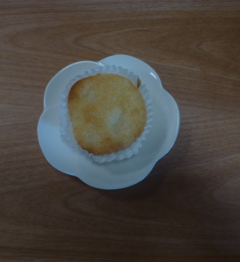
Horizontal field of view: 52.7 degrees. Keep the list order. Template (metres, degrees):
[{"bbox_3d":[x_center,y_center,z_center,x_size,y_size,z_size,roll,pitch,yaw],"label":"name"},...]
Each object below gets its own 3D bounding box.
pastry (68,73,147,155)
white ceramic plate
[{"bbox_3d":[-0.011,-0.012,0.221,0.067,0.038,0.070,0,73,-1],"label":"pastry"},{"bbox_3d":[-0.010,-0.010,0.233,0.128,0.027,0.130,0,73,-1],"label":"white ceramic plate"}]

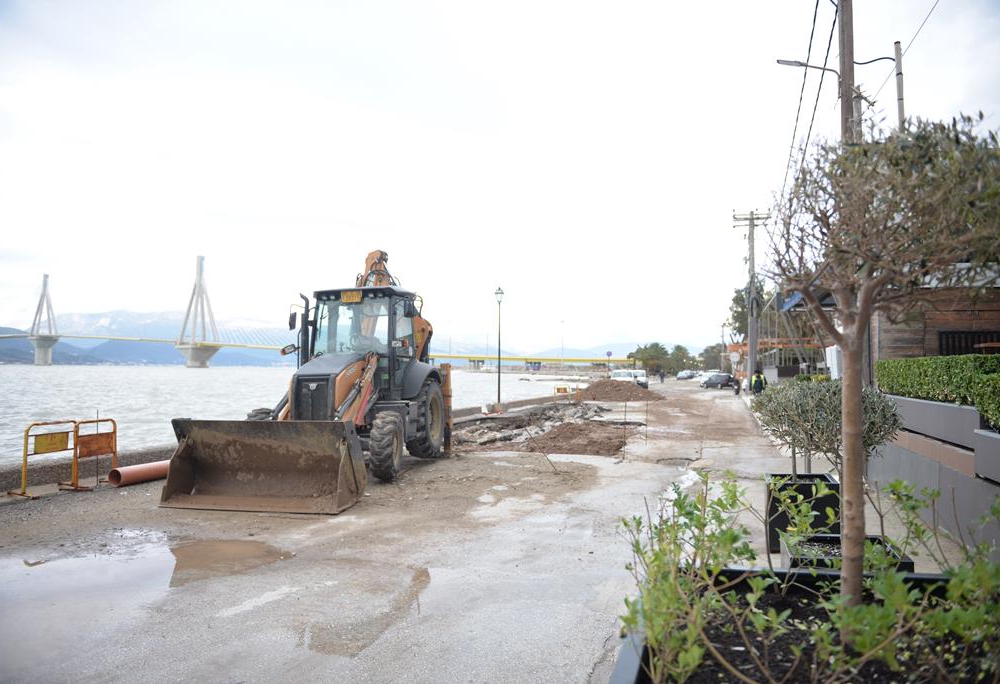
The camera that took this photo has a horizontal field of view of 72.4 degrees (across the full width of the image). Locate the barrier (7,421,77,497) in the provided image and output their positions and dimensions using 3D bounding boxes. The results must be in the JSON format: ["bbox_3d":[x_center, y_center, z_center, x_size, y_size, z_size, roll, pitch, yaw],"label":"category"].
[{"bbox_3d":[-6.005,1.519,9.138,0.580,0.940,0.800,0,-2,16],"label":"barrier"}]

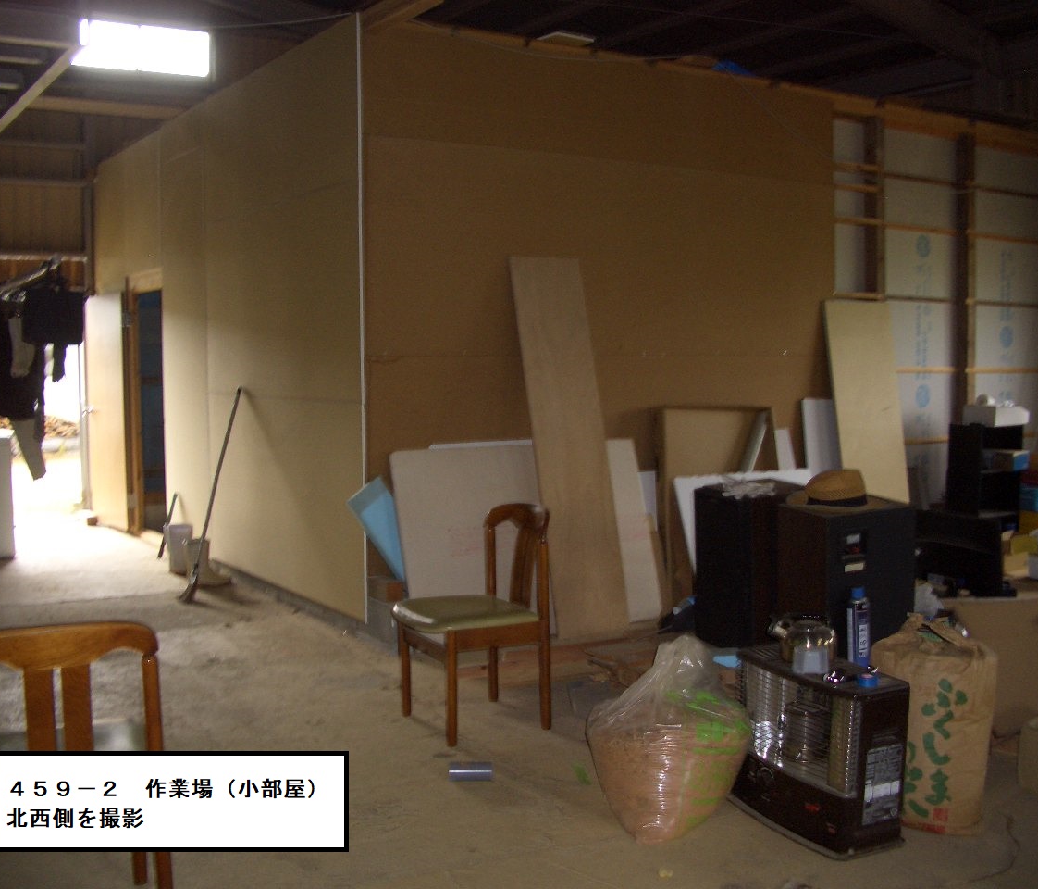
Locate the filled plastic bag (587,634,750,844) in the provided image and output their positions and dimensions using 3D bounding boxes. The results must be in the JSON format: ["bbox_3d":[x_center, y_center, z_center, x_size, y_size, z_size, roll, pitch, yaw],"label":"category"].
[{"bbox_3d":[0.450,0.837,3.615,0.480,0.570,0.450,0,4,7],"label":"filled plastic bag"}]

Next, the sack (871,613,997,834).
[{"bbox_3d":[1.242,0.815,3.651,0.210,0.607,0.340,-3,4,-34],"label":"sack"}]

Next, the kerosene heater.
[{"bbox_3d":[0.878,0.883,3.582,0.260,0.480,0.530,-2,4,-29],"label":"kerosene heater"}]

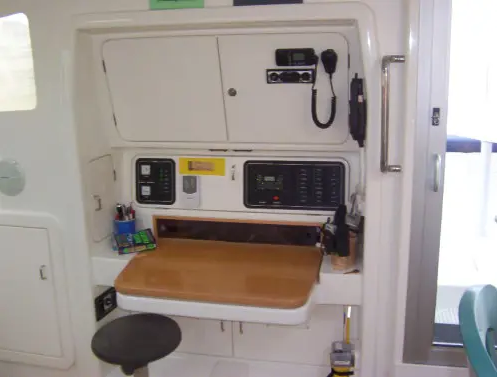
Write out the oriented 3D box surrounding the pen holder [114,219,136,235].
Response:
[{"bbox_3d":[-0.542,0.195,2.297,0.090,0.113,0.090,2,10,12],"label":"pen holder"}]

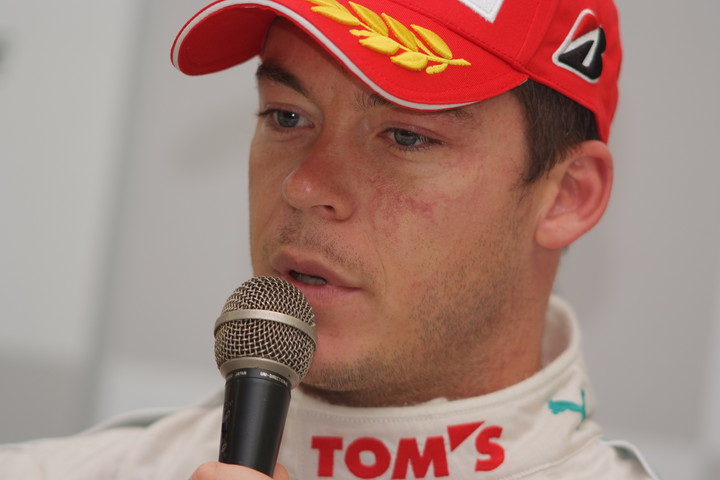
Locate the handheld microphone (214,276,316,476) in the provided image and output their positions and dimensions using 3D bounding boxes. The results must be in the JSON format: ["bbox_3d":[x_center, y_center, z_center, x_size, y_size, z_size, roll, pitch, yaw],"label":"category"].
[{"bbox_3d":[-0.054,0.096,2.659,0.051,0.166,0.051,8,-23,0],"label":"handheld microphone"}]

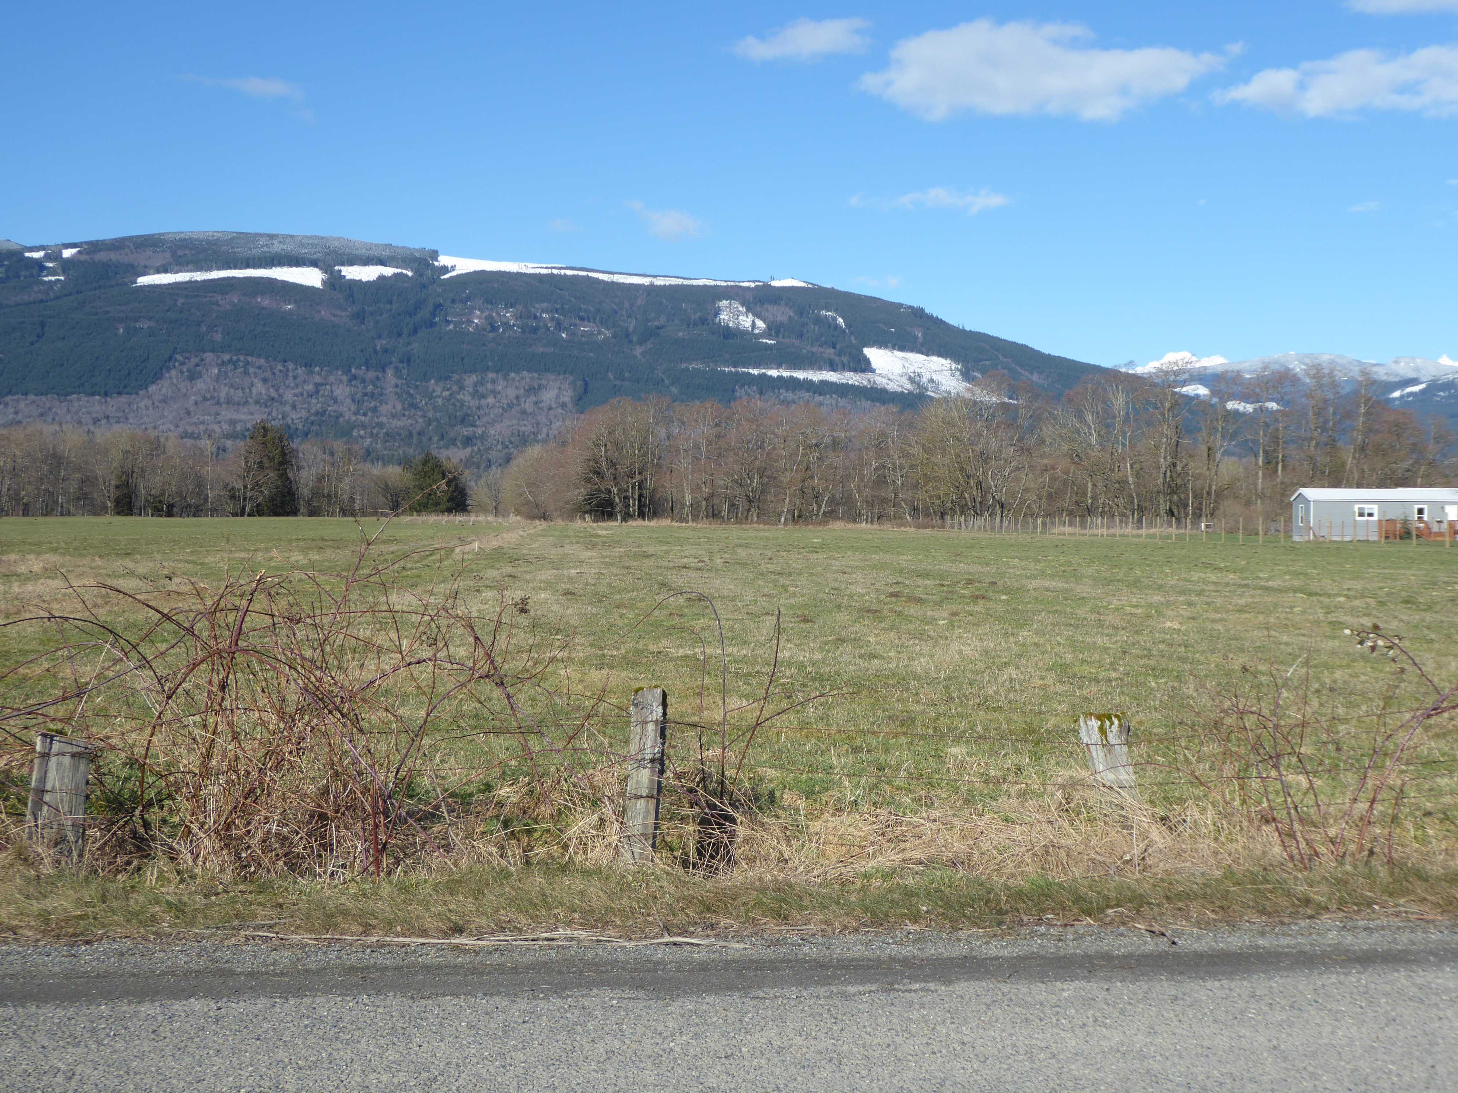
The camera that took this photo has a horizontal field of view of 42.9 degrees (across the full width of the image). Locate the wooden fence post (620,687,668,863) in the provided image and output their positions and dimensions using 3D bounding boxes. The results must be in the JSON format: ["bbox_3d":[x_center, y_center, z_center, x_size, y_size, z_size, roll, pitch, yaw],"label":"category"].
[{"bbox_3d":[-0.400,1.090,8.750,0.150,0.840,0.130,4,1,6],"label":"wooden fence post"}]

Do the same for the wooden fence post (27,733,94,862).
[{"bbox_3d":[-3.140,1.190,8.700,0.235,0.640,0.180,4,1,-7],"label":"wooden fence post"}]

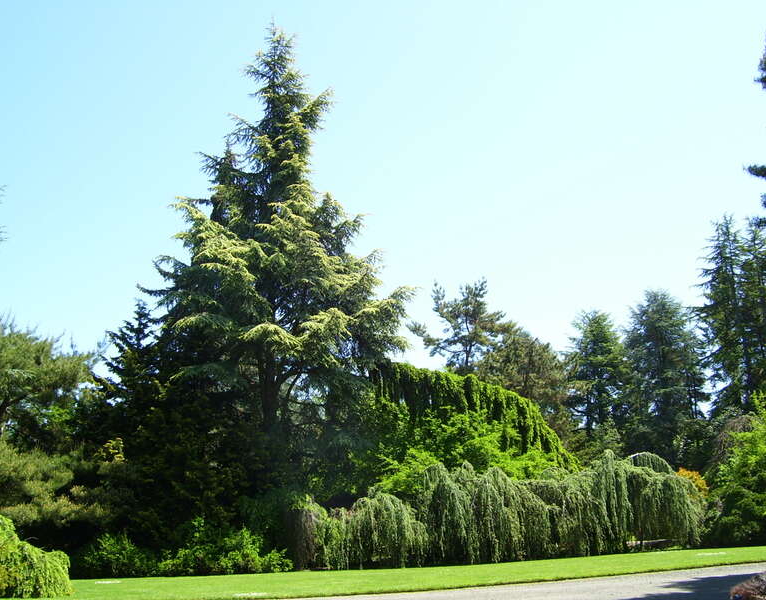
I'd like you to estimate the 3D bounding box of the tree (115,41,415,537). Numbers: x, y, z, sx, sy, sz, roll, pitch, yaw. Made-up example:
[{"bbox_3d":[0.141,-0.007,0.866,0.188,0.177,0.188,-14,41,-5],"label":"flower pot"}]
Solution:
[{"bbox_3d":[-4.401,-1.174,32.258,11.000,21.200,10.500,0,-14,0],"label":"tree"}]

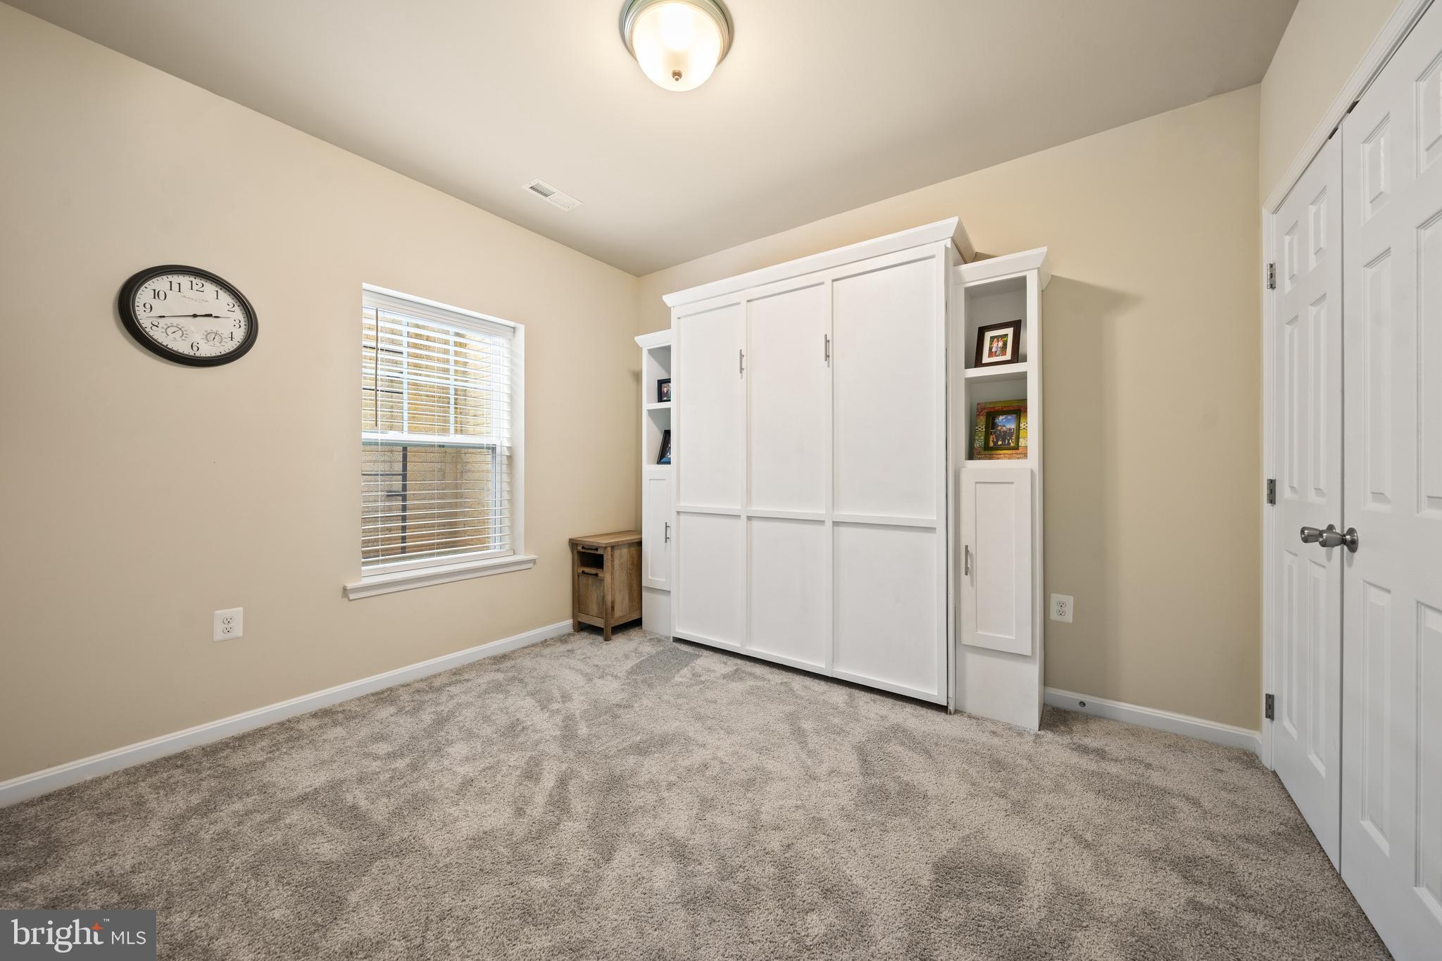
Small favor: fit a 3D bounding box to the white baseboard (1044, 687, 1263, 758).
[{"bbox_3d":[1.850,1.039,2.108,0.710,0.087,0.016,0,1,35],"label":"white baseboard"}]

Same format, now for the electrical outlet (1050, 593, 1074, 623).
[{"bbox_3d":[1.612,0.606,2.271,0.080,0.124,0.010,0,1,35],"label":"electrical outlet"}]

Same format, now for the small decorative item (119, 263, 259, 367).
[{"bbox_3d":[-2.095,-0.643,1.907,0.050,0.370,0.365,0,1,37],"label":"small decorative item"}]

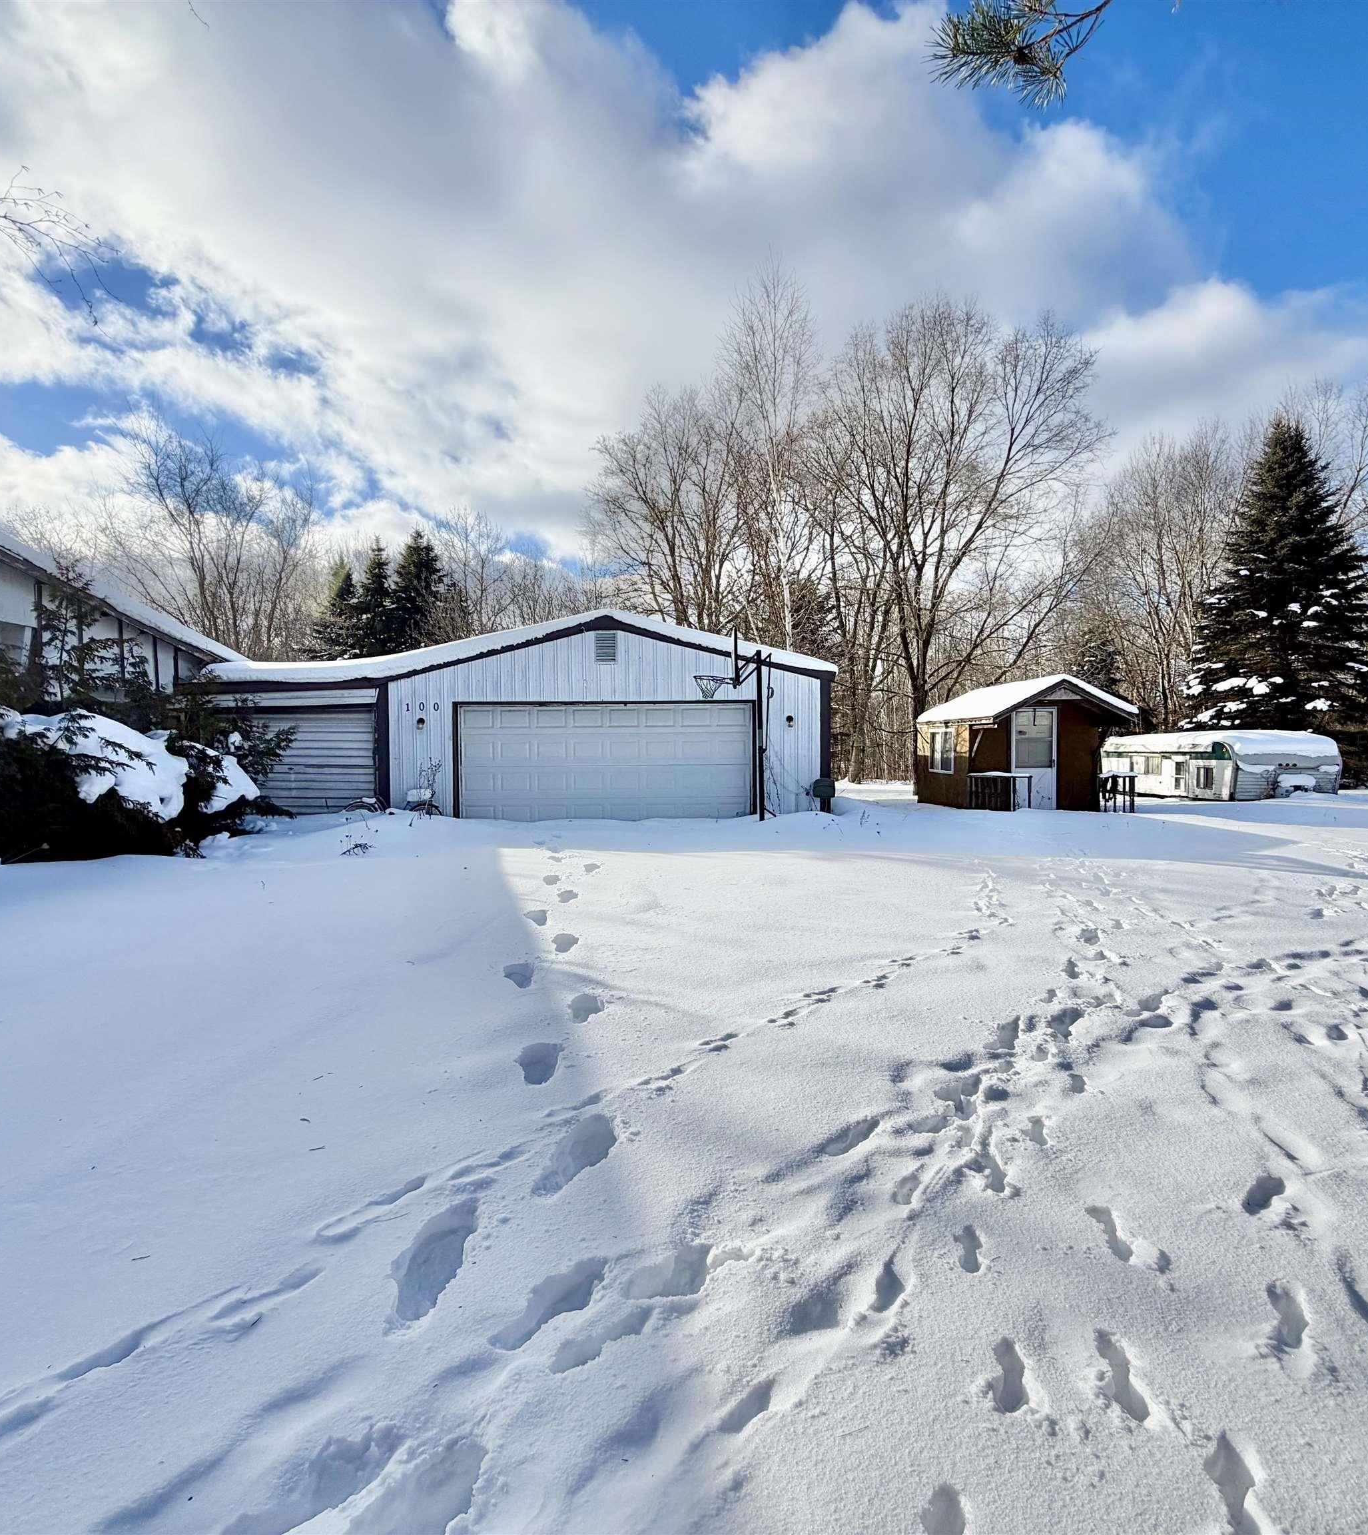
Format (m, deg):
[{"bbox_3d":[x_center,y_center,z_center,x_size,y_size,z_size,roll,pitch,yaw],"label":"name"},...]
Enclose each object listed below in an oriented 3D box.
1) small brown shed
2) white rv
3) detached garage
[{"bbox_3d":[6.540,-0.403,16.195,2.750,2.550,3.400,0,2,-7],"label":"small brown shed"},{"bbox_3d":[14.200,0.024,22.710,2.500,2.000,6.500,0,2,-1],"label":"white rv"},{"bbox_3d":[-2.770,-0.878,17.082,10.500,3.600,7.000,0,2,0],"label":"detached garage"}]

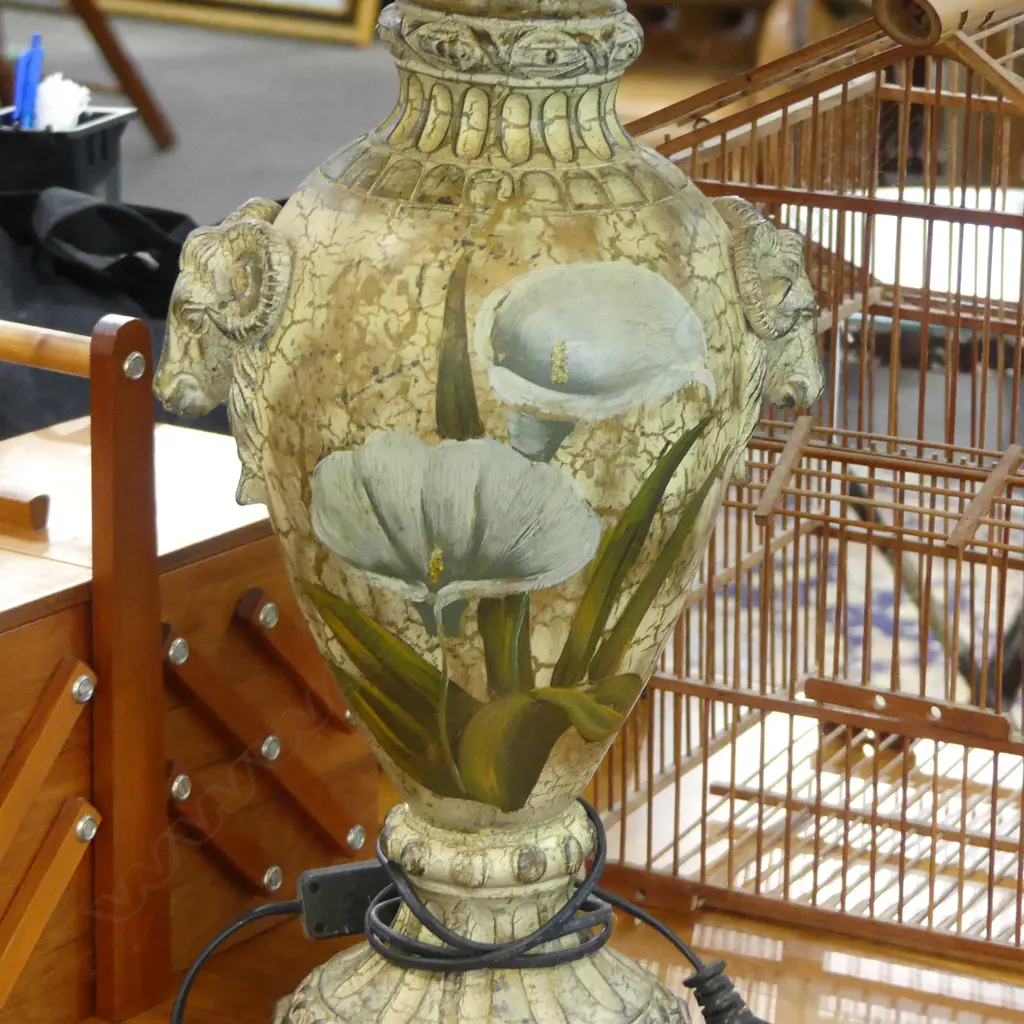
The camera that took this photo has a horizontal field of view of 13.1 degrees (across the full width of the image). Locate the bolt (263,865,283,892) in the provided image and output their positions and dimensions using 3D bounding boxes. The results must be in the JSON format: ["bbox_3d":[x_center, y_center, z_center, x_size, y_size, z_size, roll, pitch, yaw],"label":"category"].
[{"bbox_3d":[-0.112,0.172,2.092,0.003,0.011,0.011,12,19,34],"label":"bolt"}]

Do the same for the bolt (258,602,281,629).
[{"bbox_3d":[-0.112,0.048,2.054,0.003,0.011,0.011,12,19,34],"label":"bolt"}]

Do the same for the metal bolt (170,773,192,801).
[{"bbox_3d":[-0.150,0.125,2.023,0.003,0.011,0.011,12,19,34],"label":"metal bolt"}]

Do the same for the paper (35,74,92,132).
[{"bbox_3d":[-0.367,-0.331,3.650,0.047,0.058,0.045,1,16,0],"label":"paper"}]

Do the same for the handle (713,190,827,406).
[{"bbox_3d":[0.106,-0.089,1.877,0.048,0.087,0.049,-5,17,-19],"label":"handle"}]

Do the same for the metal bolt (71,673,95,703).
[{"bbox_3d":[-0.188,0.077,1.952,0.003,0.011,0.011,12,19,34],"label":"metal bolt"}]

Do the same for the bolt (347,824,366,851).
[{"bbox_3d":[-0.075,0.156,2.142,0.003,0.011,0.011,12,19,34],"label":"bolt"}]

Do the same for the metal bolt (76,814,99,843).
[{"bbox_3d":[-0.188,0.140,1.973,0.003,0.011,0.011,12,19,34],"label":"metal bolt"}]

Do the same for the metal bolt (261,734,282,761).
[{"bbox_3d":[-0.112,0.110,2.074,0.003,0.011,0.011,12,19,34],"label":"metal bolt"}]

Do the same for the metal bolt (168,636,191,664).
[{"bbox_3d":[-0.149,0.062,2.004,0.003,0.011,0.011,12,19,34],"label":"metal bolt"}]

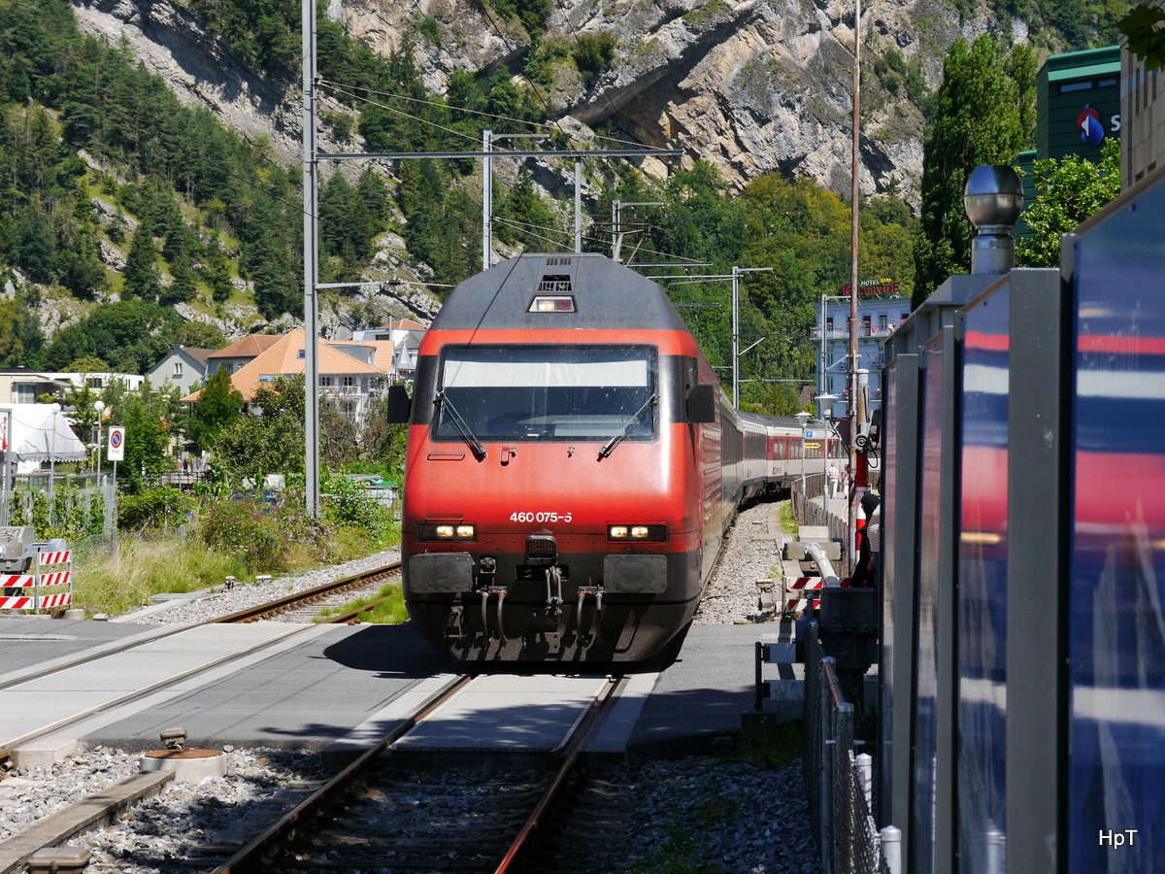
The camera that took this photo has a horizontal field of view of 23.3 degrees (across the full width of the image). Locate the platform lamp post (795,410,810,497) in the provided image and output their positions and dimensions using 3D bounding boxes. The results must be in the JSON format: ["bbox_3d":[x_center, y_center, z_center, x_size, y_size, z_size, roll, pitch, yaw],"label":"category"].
[{"bbox_3d":[7.320,0.920,94.000,0.560,3.500,0.560,0,0,0],"label":"platform lamp post"}]

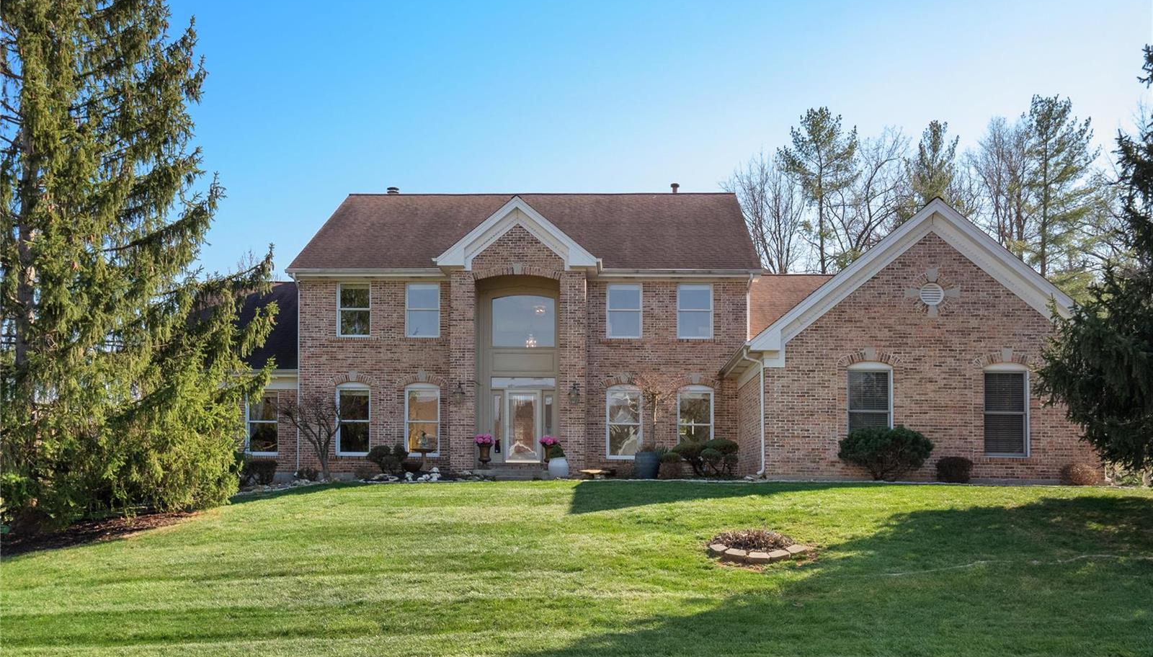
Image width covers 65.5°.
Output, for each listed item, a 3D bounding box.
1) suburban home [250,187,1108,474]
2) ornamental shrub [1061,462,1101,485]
[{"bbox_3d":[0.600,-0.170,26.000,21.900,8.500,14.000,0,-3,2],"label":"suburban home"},{"bbox_3d":[10.530,3.030,18.750,0.860,0.500,0.800,0,-3,2],"label":"ornamental shrub"}]

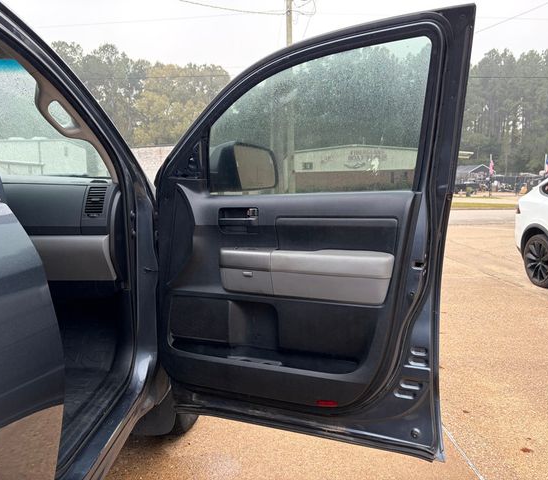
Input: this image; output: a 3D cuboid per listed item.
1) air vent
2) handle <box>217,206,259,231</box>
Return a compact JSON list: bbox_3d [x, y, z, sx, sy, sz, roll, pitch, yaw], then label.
[{"bbox_3d":[-0.709,-0.153,1.910,0.082,0.117,0.035,0,6,2],"label":"air vent"},{"bbox_3d":[-0.118,-0.070,1.600,0.147,0.083,0.040,3,7,23],"label":"handle"}]

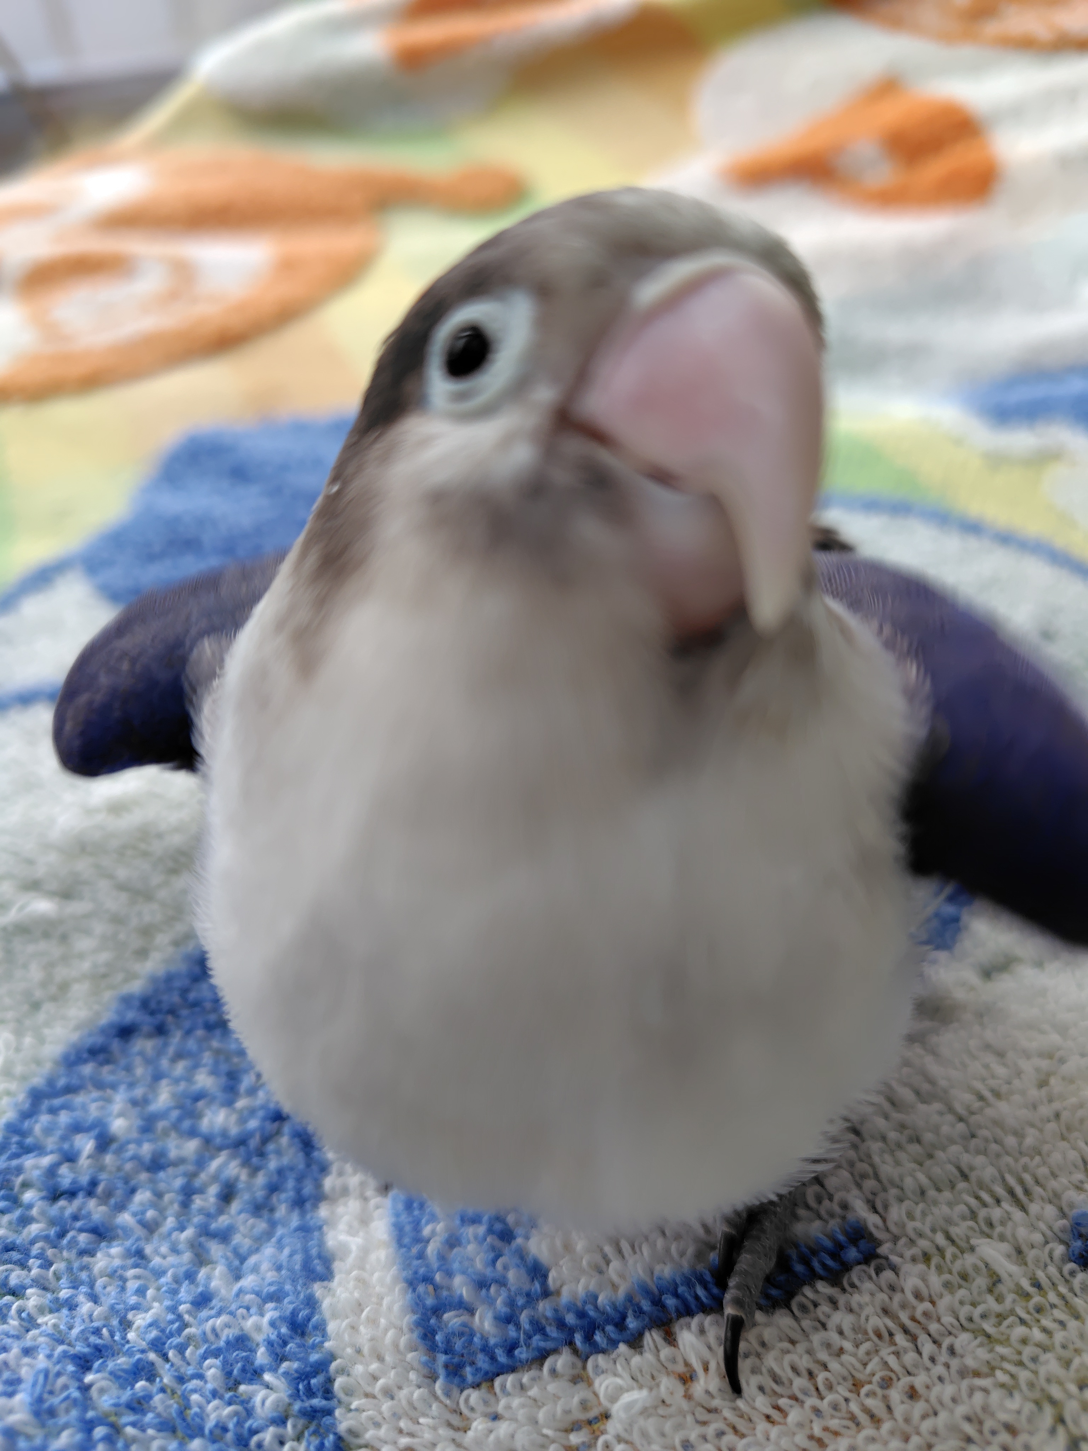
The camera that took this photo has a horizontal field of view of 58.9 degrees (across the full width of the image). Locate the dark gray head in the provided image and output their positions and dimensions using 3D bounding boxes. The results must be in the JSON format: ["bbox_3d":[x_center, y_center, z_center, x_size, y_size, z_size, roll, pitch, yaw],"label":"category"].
[{"bbox_3d":[0.002,-0.024,0.079,0.031,0.035,0.041,-20,23,-32],"label":"dark gray head"}]

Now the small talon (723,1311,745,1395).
[{"bbox_3d":[0.018,0.061,0.093,0.002,0.003,0.007,2,38,3],"label":"small talon"}]

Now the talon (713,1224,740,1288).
[{"bbox_3d":[0.019,0.055,0.099,0.002,0.003,0.006,2,38,2],"label":"talon"}]

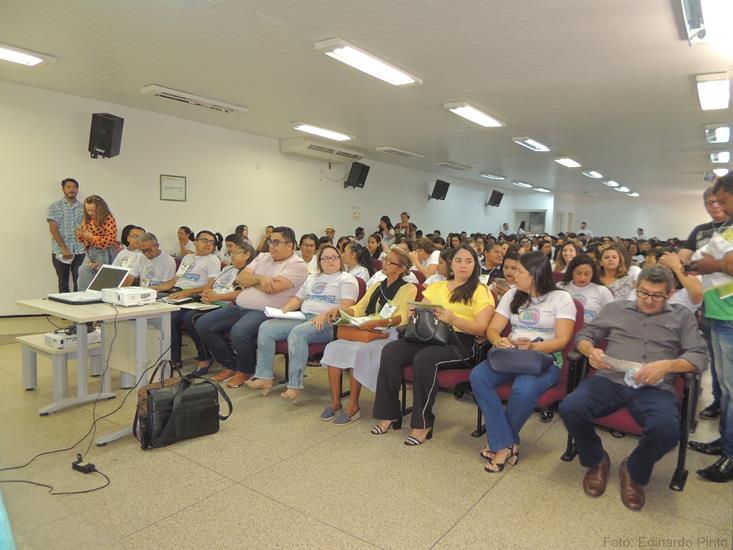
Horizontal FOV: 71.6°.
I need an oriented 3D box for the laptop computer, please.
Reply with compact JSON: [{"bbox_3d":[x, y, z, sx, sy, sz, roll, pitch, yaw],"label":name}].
[{"bbox_3d":[-1.888,0.061,3.490,0.360,0.230,0.370,7,7,35],"label":"laptop computer"}]

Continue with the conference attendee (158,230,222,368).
[{"bbox_3d":[-1.751,0.169,5.100,0.540,1.220,0.860,7,7,35],"label":"conference attendee"}]

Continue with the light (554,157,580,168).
[{"bbox_3d":[3.945,-2.219,9.948,0.280,0.070,1.280,7,7,35],"label":"light"}]

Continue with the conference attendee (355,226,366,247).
[{"bbox_3d":[-0.131,-0.224,9.510,0.500,1.280,0.700,1,6,-18],"label":"conference attendee"}]

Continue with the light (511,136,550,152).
[{"bbox_3d":[2.620,-2.021,8.012,0.245,0.065,1.270,5,6,36],"label":"light"}]

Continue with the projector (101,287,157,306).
[{"bbox_3d":[-1.585,0.142,3.416,0.300,0.095,0.230,5,6,34],"label":"projector"}]

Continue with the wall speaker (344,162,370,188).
[{"bbox_3d":[-0.158,-2.042,10.429,0.250,0.460,0.280,26,18,31],"label":"wall speaker"}]

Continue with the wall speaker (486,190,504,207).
[{"bbox_3d":[4.331,-2.559,17.000,0.310,0.490,0.280,-3,29,-46],"label":"wall speaker"}]

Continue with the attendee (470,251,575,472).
[{"bbox_3d":[0.959,0.460,3.132,0.560,1.220,0.860,7,8,43],"label":"attendee"}]

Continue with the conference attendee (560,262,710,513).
[{"bbox_3d":[1.471,0.525,2.813,0.670,1.180,0.790,6,7,39],"label":"conference attendee"}]

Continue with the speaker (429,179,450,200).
[{"bbox_3d":[1.980,-2.236,13.419,0.250,0.460,0.280,26,18,31],"label":"speaker"}]

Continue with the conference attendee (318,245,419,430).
[{"bbox_3d":[0.013,0.391,3.791,0.630,1.180,0.840,7,8,44],"label":"conference attendee"}]

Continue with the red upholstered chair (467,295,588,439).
[{"bbox_3d":[1.061,0.611,3.250,0.580,0.880,0.640,5,6,36],"label":"red upholstered chair"}]

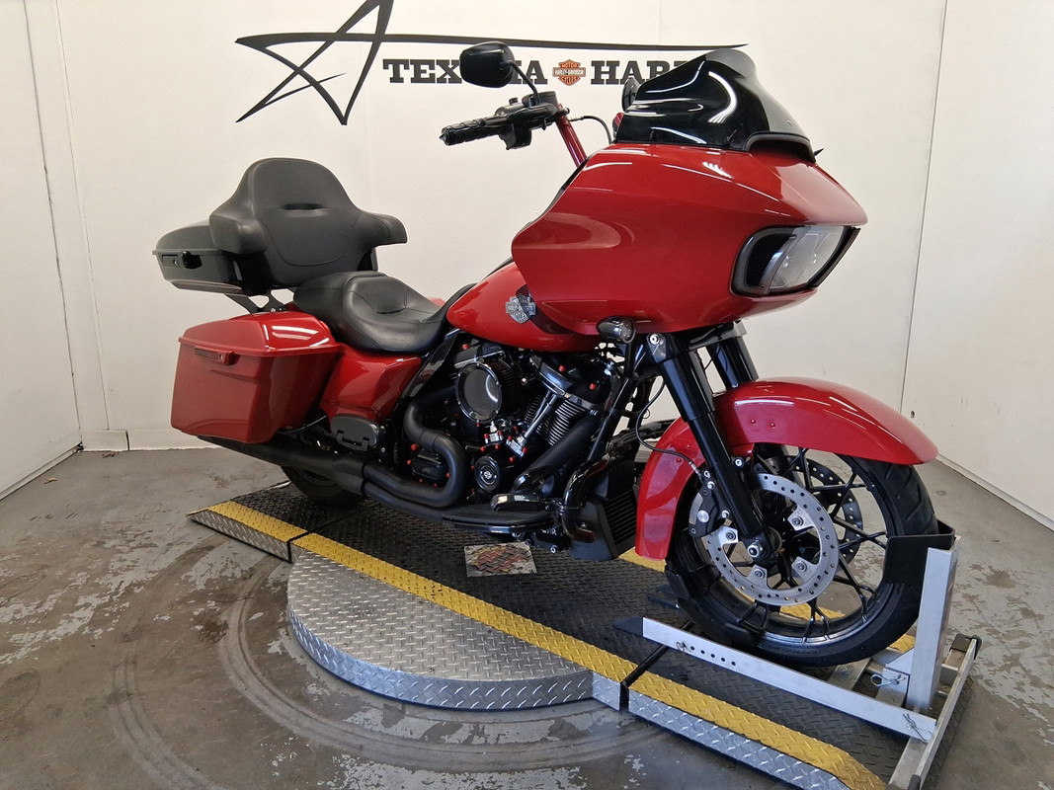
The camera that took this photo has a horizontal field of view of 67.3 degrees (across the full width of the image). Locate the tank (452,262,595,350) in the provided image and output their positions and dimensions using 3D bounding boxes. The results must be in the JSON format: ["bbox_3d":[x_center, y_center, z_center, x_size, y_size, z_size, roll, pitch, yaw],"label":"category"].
[{"bbox_3d":[0.066,-0.269,2.103,0.570,0.240,0.360,10,16,38],"label":"tank"}]

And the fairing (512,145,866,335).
[{"bbox_3d":[0.445,-0.346,1.767,0.580,0.385,0.820,10,16,38],"label":"fairing"}]

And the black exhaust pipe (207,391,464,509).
[{"bbox_3d":[-0.649,0.096,2.416,1.330,0.330,0.190,10,16,38],"label":"black exhaust pipe"}]

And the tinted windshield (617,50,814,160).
[{"bbox_3d":[0.456,-0.622,1.694,0.300,0.240,0.540,10,16,38],"label":"tinted windshield"}]

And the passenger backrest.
[{"bbox_3d":[-0.739,-0.586,2.707,0.340,0.440,0.580,10,16,38],"label":"passenger backrest"}]

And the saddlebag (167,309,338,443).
[{"bbox_3d":[-0.861,-0.060,2.512,0.720,0.410,0.240,10,16,38],"label":"saddlebag"}]

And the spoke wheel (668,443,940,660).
[{"bbox_3d":[0.584,0.303,1.798,0.640,0.640,0.135,10,16,38],"label":"spoke wheel"}]

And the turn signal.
[{"bbox_3d":[0.190,-0.138,1.670,0.085,0.060,0.058,10,16,38],"label":"turn signal"}]

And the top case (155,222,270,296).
[{"bbox_3d":[-0.963,-0.515,2.912,0.480,0.230,0.600,10,16,38],"label":"top case"}]

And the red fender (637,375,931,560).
[{"bbox_3d":[0.561,0.190,1.791,0.655,0.485,0.175,10,16,38],"label":"red fender"}]

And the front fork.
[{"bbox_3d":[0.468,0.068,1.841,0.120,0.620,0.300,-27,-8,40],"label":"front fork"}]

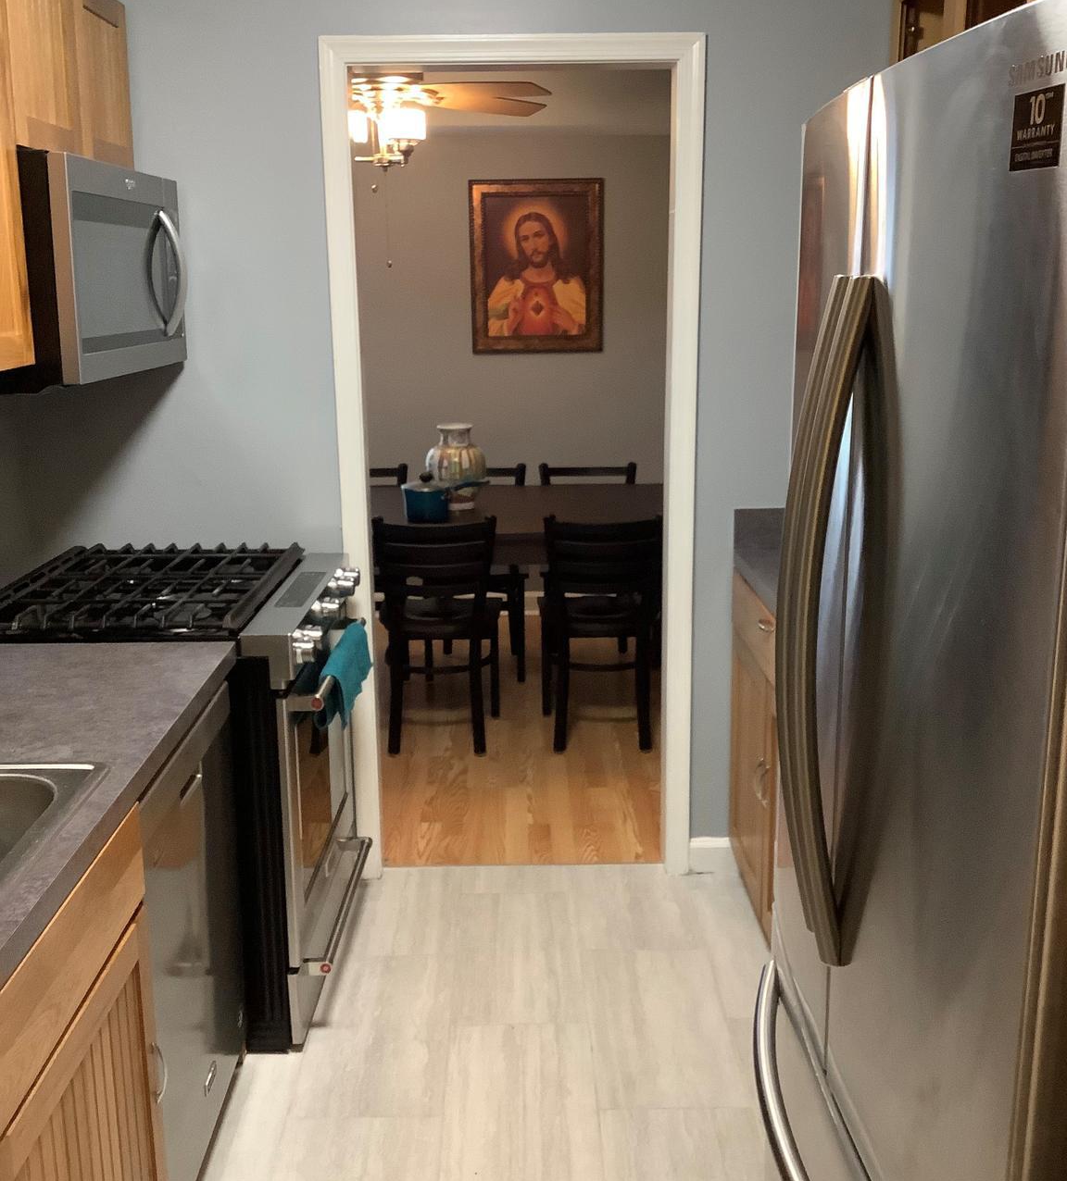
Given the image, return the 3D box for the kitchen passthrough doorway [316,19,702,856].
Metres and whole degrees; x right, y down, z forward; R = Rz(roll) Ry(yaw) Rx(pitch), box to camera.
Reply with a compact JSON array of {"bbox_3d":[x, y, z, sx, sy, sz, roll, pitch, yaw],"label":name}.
[{"bbox_3d":[-0.037,-0.275,3.287,0.900,2.135,0.140,-1,13,0],"label":"kitchen passthrough doorway"}]

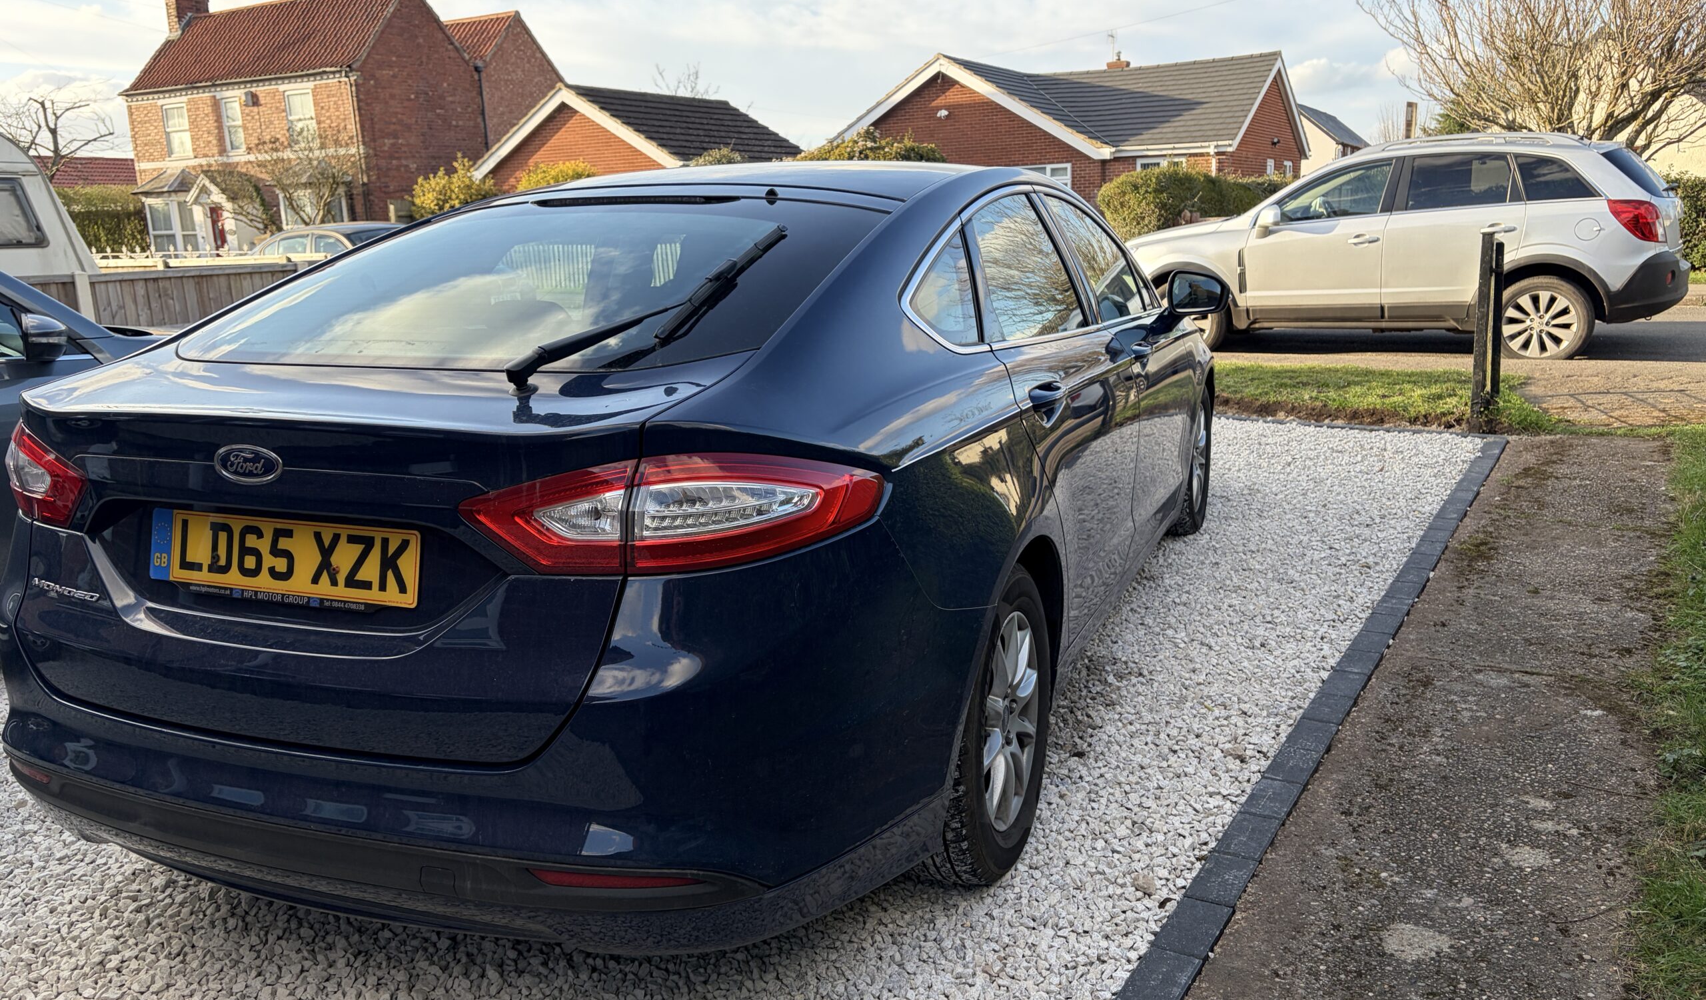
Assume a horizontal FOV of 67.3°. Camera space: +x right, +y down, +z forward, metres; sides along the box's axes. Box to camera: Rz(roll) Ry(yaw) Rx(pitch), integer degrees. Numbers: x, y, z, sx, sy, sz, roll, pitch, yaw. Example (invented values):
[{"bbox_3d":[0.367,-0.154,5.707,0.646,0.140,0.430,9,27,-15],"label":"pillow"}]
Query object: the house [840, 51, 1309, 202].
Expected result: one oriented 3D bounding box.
[{"bbox_3d":[5.436,-8.922,33.611,11.000,4.950,9.200,5,15,28],"label":"house"}]

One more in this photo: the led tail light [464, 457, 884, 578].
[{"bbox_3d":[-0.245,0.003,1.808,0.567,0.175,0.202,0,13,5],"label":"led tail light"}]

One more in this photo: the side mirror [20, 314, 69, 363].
[{"bbox_3d":[-2.458,-0.491,3.900,0.185,0.155,0.120,7,16,37],"label":"side mirror"}]

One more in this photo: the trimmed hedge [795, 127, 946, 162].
[{"bbox_3d":[0.339,-5.866,25.468,3.300,2.850,2.000,5,15,28],"label":"trimmed hedge"}]

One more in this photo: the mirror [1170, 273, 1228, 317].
[{"bbox_3d":[1.120,-0.670,4.146,0.200,0.147,0.120,4,14,22],"label":"mirror"}]

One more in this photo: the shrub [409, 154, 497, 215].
[{"bbox_3d":[-7.617,-5.264,24.978,1.750,2.720,1.500,4,14,28],"label":"shrub"}]

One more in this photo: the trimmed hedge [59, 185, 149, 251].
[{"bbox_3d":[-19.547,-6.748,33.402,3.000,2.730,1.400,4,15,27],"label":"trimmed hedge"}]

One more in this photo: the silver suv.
[{"bbox_3d":[4.453,-2.139,10.934,4.600,1.750,1.870,6,15,30],"label":"silver suv"}]

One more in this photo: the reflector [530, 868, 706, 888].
[{"bbox_3d":[-0.324,0.521,1.758,0.240,0.030,0.035,-1,13,2],"label":"reflector"}]

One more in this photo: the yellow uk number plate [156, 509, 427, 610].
[{"bbox_3d":[-0.858,0.084,1.915,0.520,0.111,0.014,4,1,22],"label":"yellow uk number plate"}]

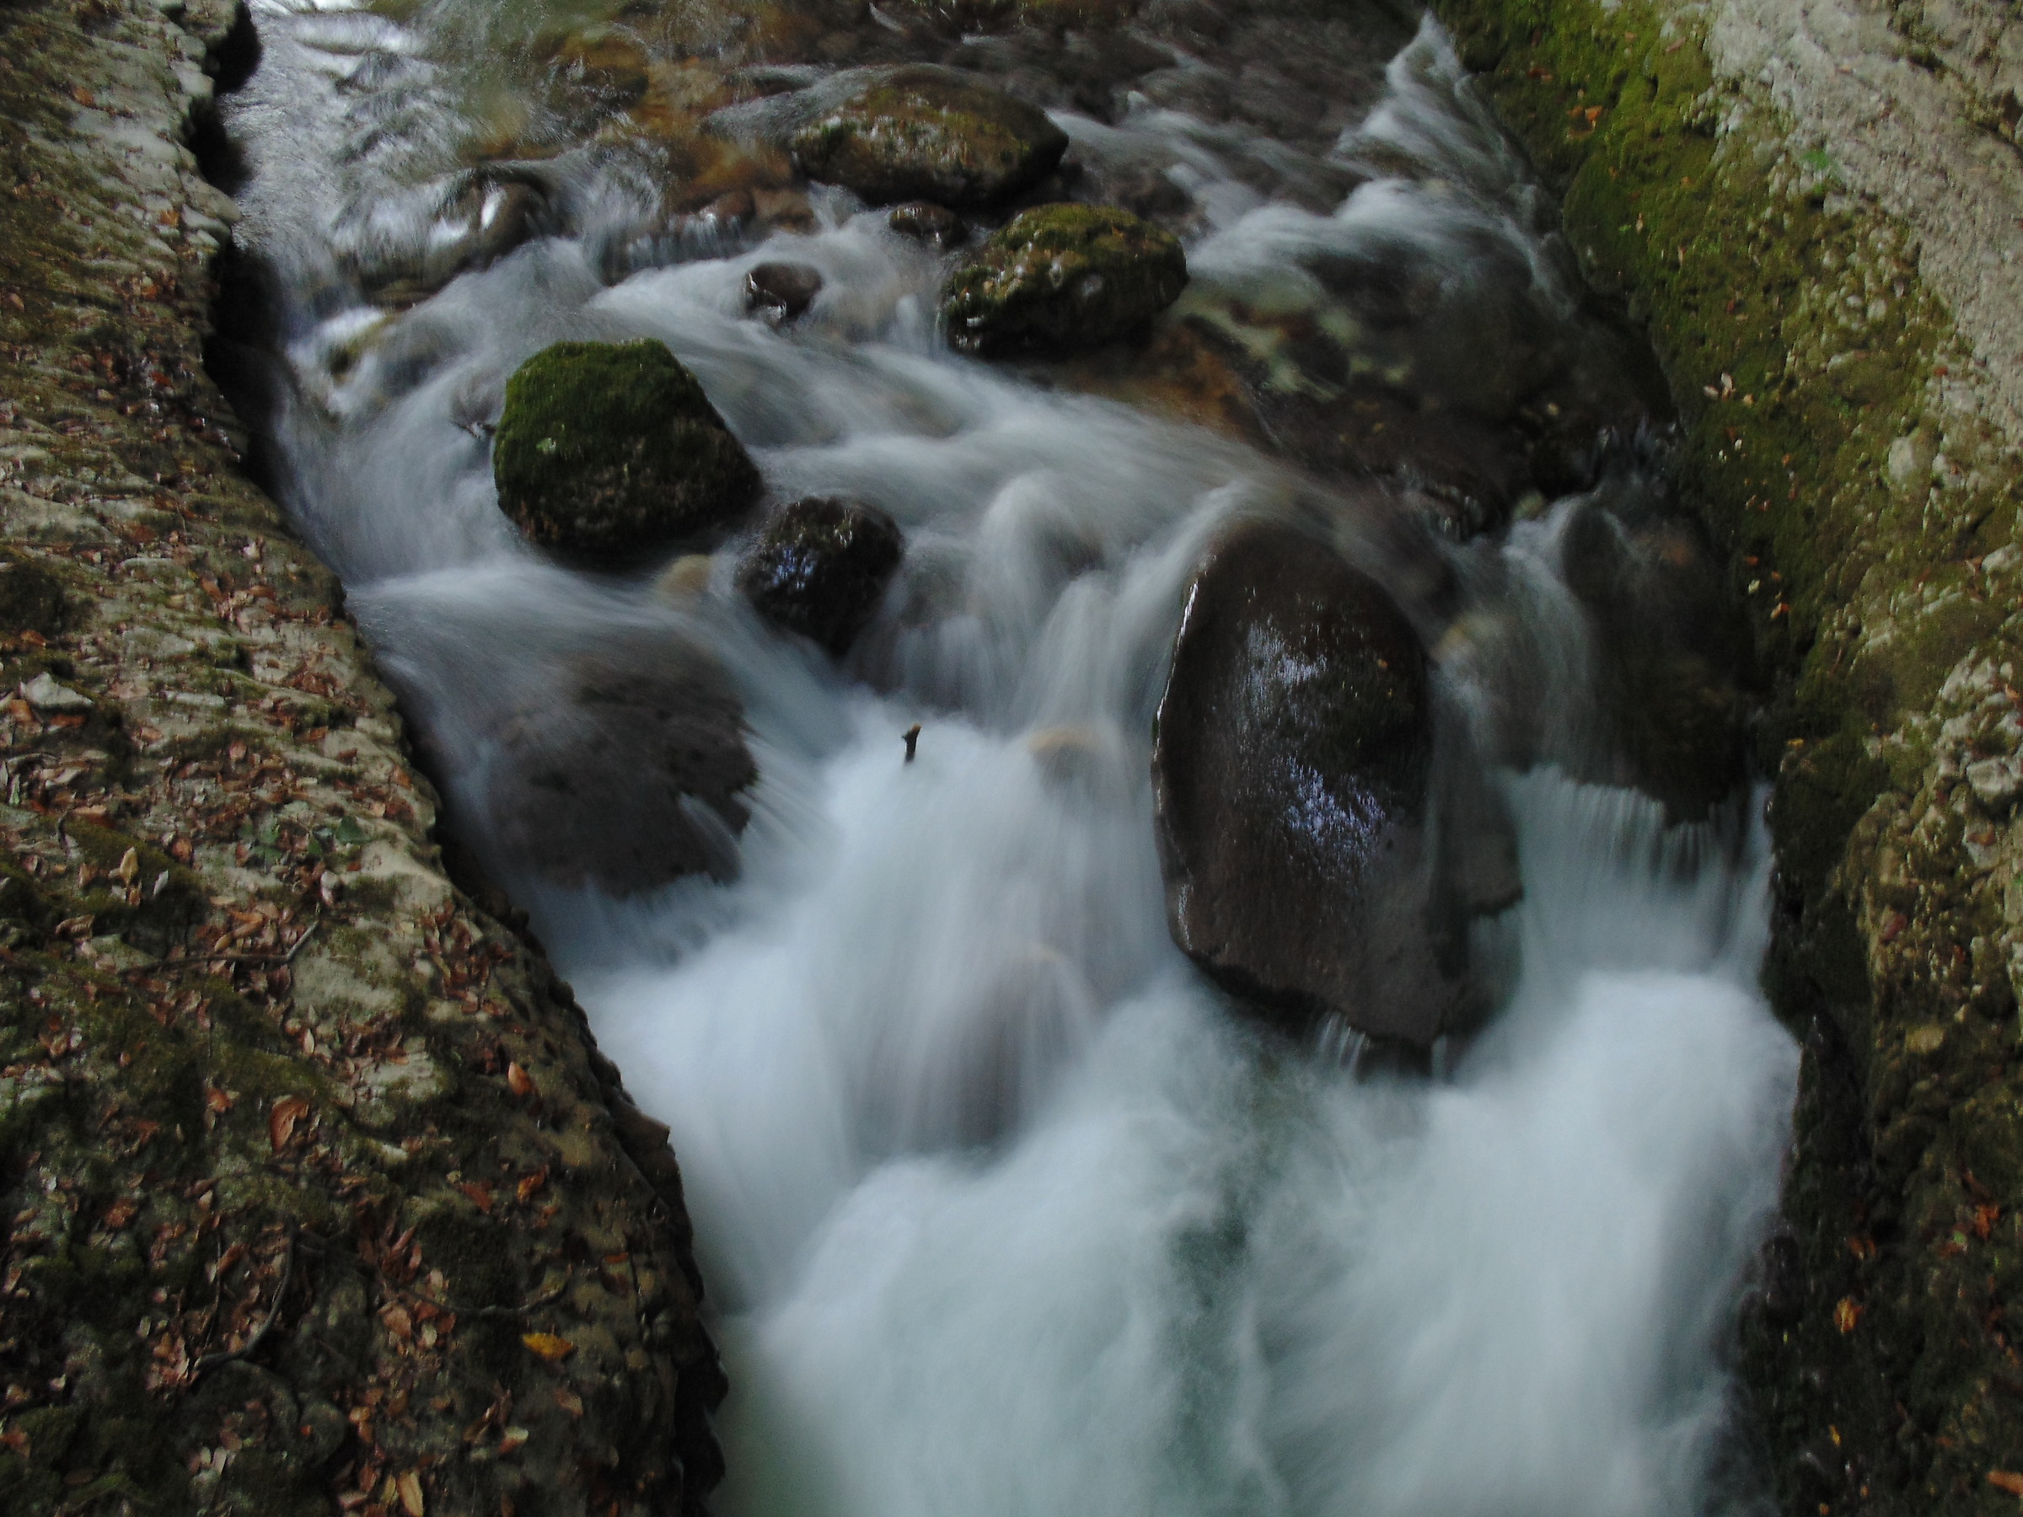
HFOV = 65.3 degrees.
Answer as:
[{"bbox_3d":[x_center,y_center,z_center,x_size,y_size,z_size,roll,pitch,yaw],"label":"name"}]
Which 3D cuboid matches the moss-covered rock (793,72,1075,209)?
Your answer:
[{"bbox_3d":[-0.506,-3.891,9.900,1.730,0.750,1.300,0,35,0],"label":"moss-covered rock"}]

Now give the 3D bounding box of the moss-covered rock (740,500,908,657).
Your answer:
[{"bbox_3d":[-0.759,-0.735,6.350,0.670,0.570,0.630,0,35,0],"label":"moss-covered rock"}]

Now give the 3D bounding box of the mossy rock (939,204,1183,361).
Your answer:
[{"bbox_3d":[0.284,-2.517,8.300,1.270,0.680,1.000,0,35,0],"label":"mossy rock"}]

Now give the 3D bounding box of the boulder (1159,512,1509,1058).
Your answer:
[{"bbox_3d":[1.139,0.095,5.850,1.250,1.400,1.750,-5,35,-7],"label":"boulder"}]

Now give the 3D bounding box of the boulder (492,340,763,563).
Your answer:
[{"bbox_3d":[-1.652,-1.335,6.850,1.120,0.850,1.000,0,35,0],"label":"boulder"}]

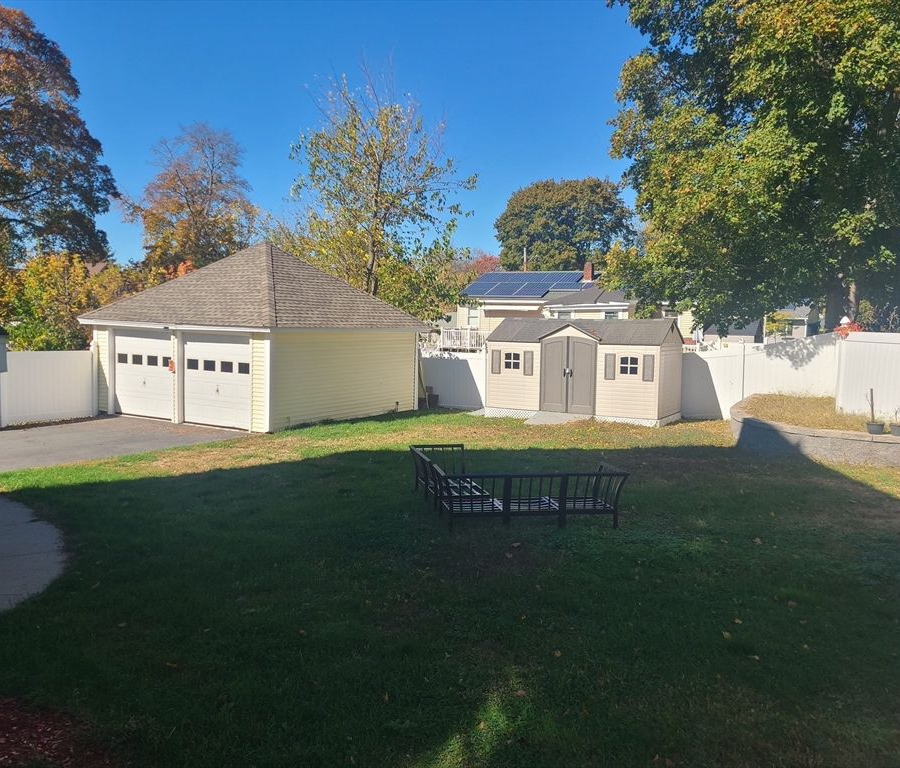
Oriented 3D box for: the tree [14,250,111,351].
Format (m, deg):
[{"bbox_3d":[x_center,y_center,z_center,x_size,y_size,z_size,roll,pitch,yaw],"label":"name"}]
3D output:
[{"bbox_3d":[-13.518,-2.153,26.931,3.511,4.855,3.511,1,4,0],"label":"tree"}]

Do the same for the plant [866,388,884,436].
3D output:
[{"bbox_3d":[8.031,0.510,14.592,0.350,0.840,0.332,3,5,29],"label":"plant"}]

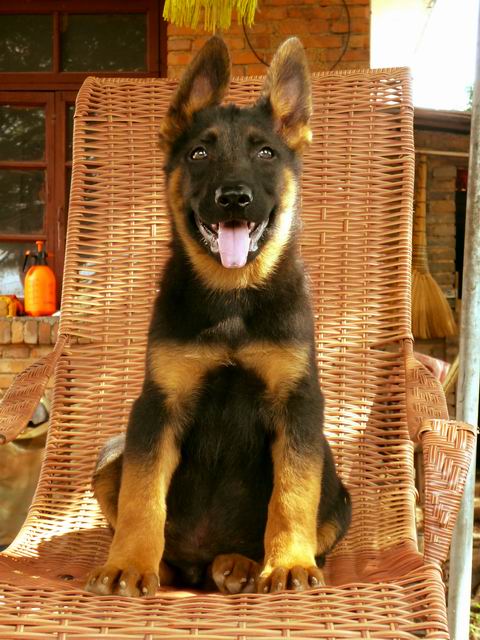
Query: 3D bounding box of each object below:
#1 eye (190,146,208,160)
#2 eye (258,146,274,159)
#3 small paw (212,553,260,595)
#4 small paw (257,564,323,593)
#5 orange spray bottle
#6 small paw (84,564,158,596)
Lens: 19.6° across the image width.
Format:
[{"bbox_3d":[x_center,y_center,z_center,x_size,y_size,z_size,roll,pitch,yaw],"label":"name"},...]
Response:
[{"bbox_3d":[-0.043,-0.178,1.480,0.019,0.015,0.014,0,2,9],"label":"eye"},{"bbox_3d":[0.028,-0.179,1.480,0.018,0.014,0.014,0,2,-6],"label":"eye"},{"bbox_3d":[-0.003,0.271,1.480,0.055,0.045,0.075,0,2,6],"label":"small paw"},{"bbox_3d":[0.053,0.274,1.470,0.072,0.034,0.075,0,2,-5],"label":"small paw"},{"bbox_3d":[-0.880,-0.181,6.100,0.150,0.330,0.135,0,2,6],"label":"orange spray bottle"},{"bbox_3d":[-0.126,0.276,1.470,0.075,0.036,0.075,0,2,11],"label":"small paw"}]

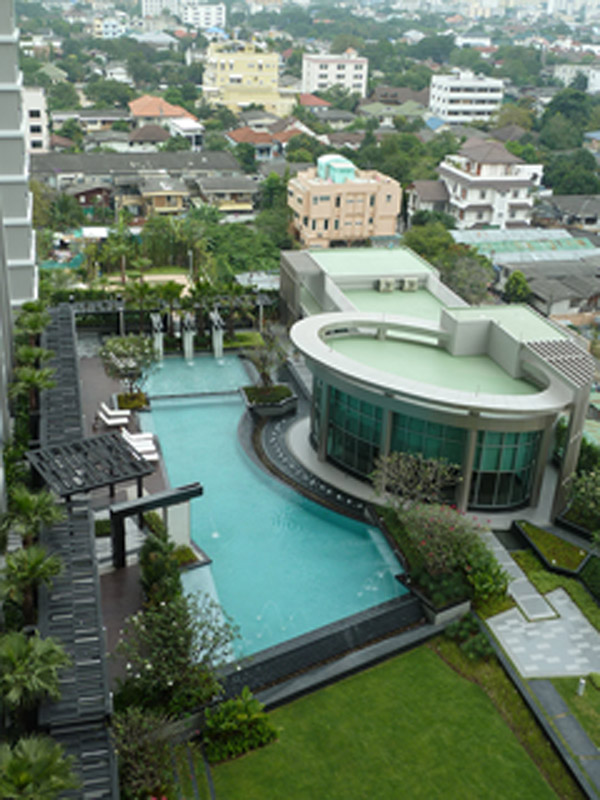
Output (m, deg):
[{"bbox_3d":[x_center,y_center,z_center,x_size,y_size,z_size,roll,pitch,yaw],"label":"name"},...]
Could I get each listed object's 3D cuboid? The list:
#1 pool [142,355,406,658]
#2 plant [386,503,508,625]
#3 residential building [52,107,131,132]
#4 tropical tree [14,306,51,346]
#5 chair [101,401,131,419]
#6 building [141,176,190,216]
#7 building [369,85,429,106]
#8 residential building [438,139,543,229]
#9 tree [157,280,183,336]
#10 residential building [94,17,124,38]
[{"bbox_3d":[-3.376,4.168,54.694,11.300,1.300,34.000,-4,25,-14],"label":"pool"},{"bbox_3d":[6.392,6.751,40.592,3.500,2.900,5.800,-4,25,-14],"label":"plant"},{"bbox_3d":[-46.684,-62.865,206.899,18.000,6.000,8.000,-2,24,-9],"label":"residential building"},{"bbox_3d":[-18.002,-4.436,62.540,2.400,3.500,2.400,2,25,0],"label":"tropical tree"},{"bbox_3d":[-10.938,0.736,54.661,1.800,0.850,0.650,-4,24,-13],"label":"chair"},{"bbox_3d":[-18.577,-27.772,128.990,6.200,6.300,7.000,2,25,-2],"label":"building"},{"bbox_3d":[26.473,-78.368,244.843,16.500,8.000,11.500,-1,24,-7],"label":"building"},{"bbox_3d":[27.379,-31.896,134.160,11.000,12.800,12.000,-4,25,-14],"label":"residential building"},{"bbox_3d":[-9.180,-6.282,65.423,2.000,4.100,2.000,-4,25,-14],"label":"tree"},{"bbox_3d":[-88.735,-173.933,434.203,14.000,11.500,10.000,2,25,0],"label":"residential building"}]

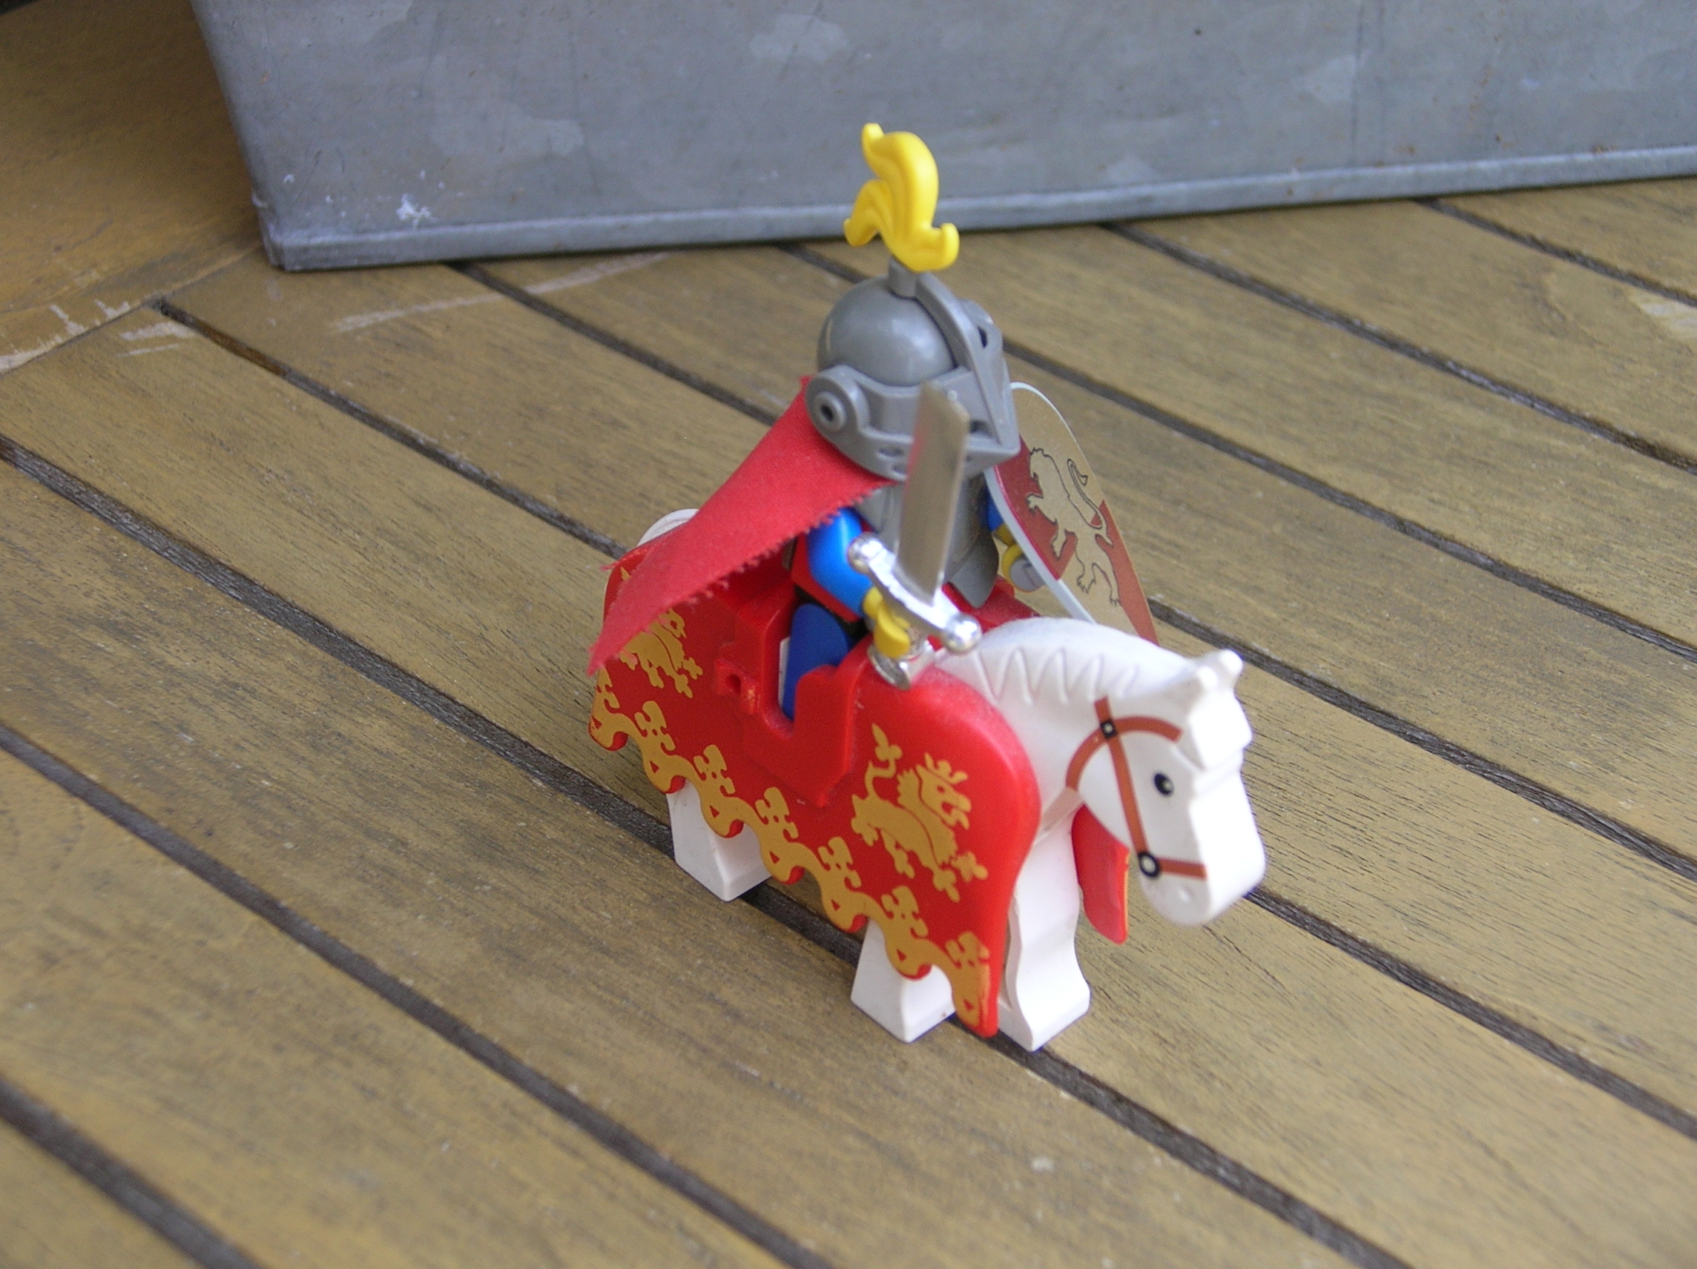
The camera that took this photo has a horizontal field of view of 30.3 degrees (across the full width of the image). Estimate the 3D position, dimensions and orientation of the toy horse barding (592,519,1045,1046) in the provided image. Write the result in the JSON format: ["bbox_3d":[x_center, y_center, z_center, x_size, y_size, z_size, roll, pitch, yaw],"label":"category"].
[{"bbox_3d":[0.002,0.006,0.272,0.022,0.033,0.056,-29,47,-33],"label":"toy horse barding"}]

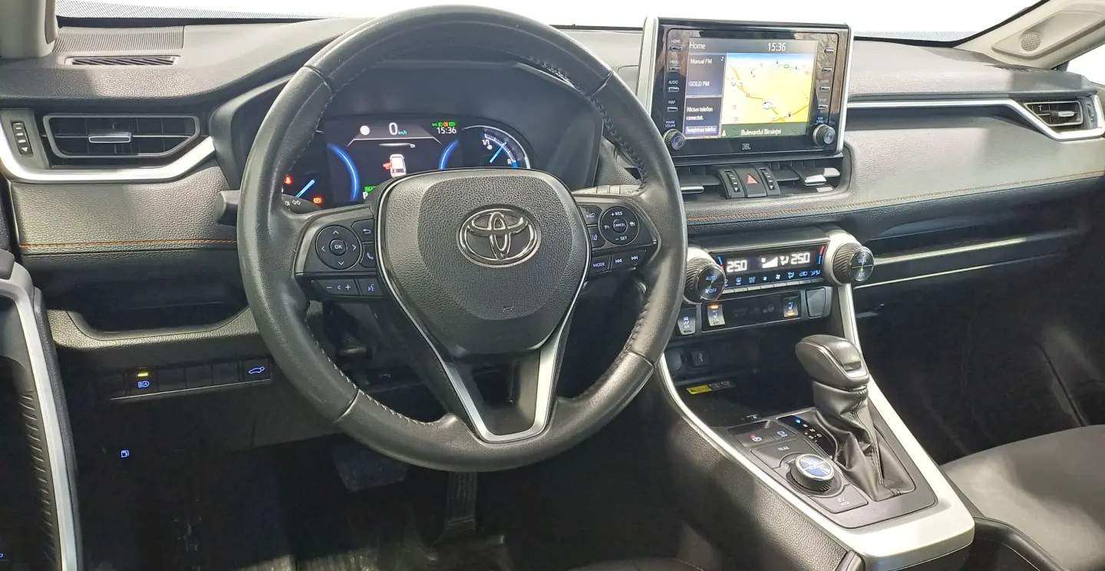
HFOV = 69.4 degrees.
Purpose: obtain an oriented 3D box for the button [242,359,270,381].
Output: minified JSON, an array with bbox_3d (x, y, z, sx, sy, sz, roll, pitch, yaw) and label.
[{"bbox_3d":[-0.274,0.079,0.738,0.024,0.021,0.008,-6,20,-24],"label":"button"}]

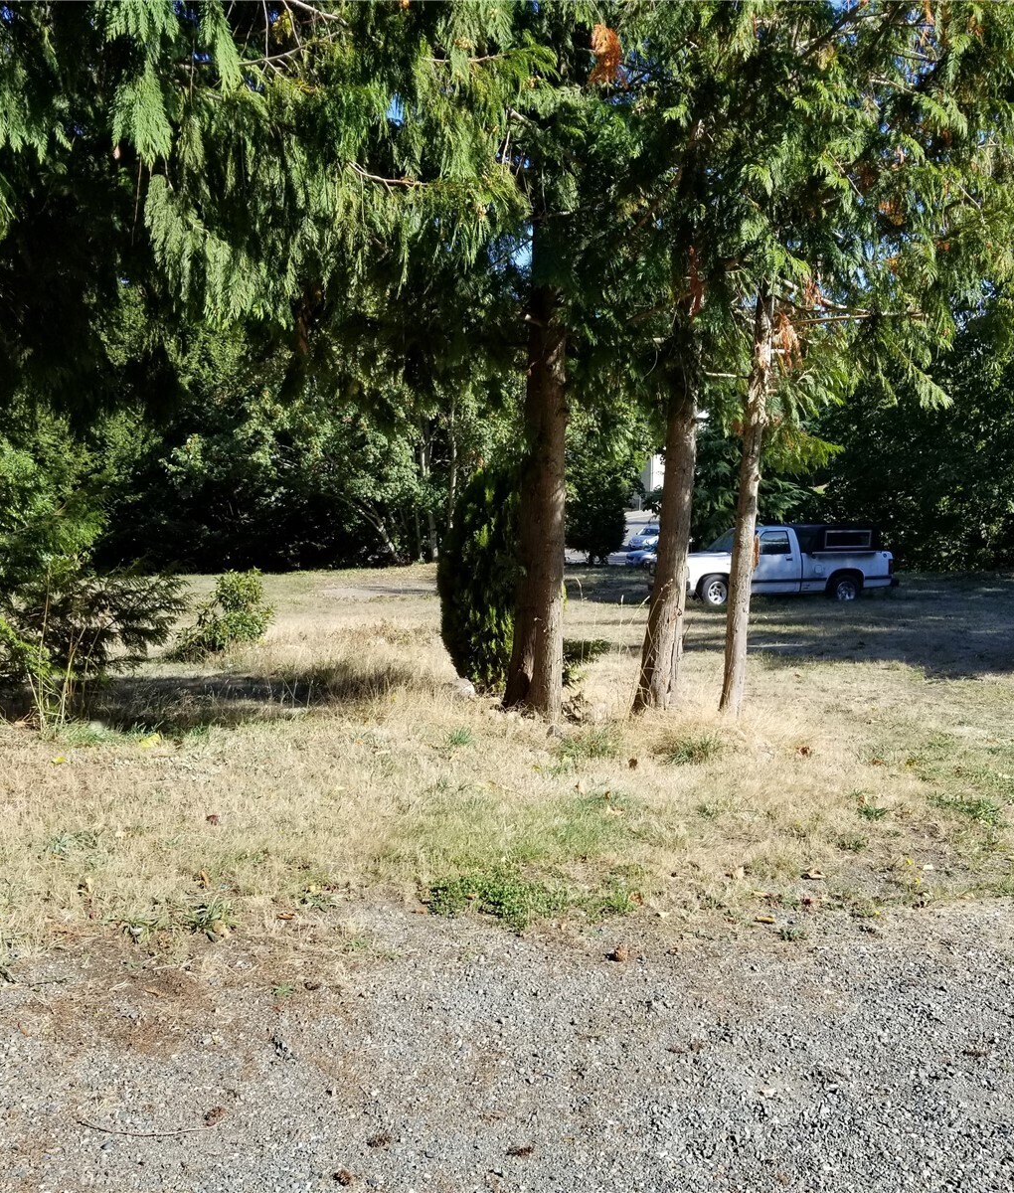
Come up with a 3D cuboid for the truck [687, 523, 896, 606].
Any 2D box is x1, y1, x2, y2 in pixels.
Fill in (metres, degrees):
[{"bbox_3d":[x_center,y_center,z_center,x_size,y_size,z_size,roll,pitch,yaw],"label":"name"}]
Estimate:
[{"bbox_3d":[5.330,-0.610,24.100,4.750,1.650,1.740,-1,3,-16],"label":"truck"}]

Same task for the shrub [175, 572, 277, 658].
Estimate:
[{"bbox_3d":[-3.636,0.231,15.300,1.300,1.160,1.150,0,3,0],"label":"shrub"}]

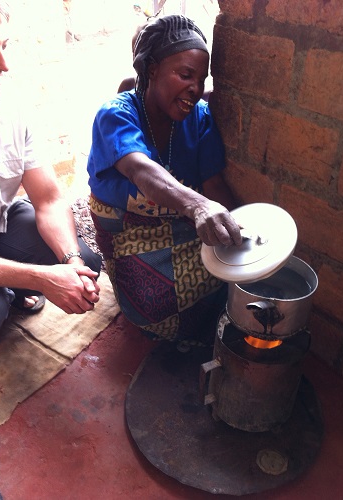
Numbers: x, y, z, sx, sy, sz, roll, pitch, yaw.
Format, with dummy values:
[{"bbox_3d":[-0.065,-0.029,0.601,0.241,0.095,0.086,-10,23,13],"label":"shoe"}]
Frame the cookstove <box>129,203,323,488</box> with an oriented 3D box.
[{"bbox_3d":[0.155,0.217,1.345,0.590,0.550,0.590,0,35,0],"label":"cookstove"}]

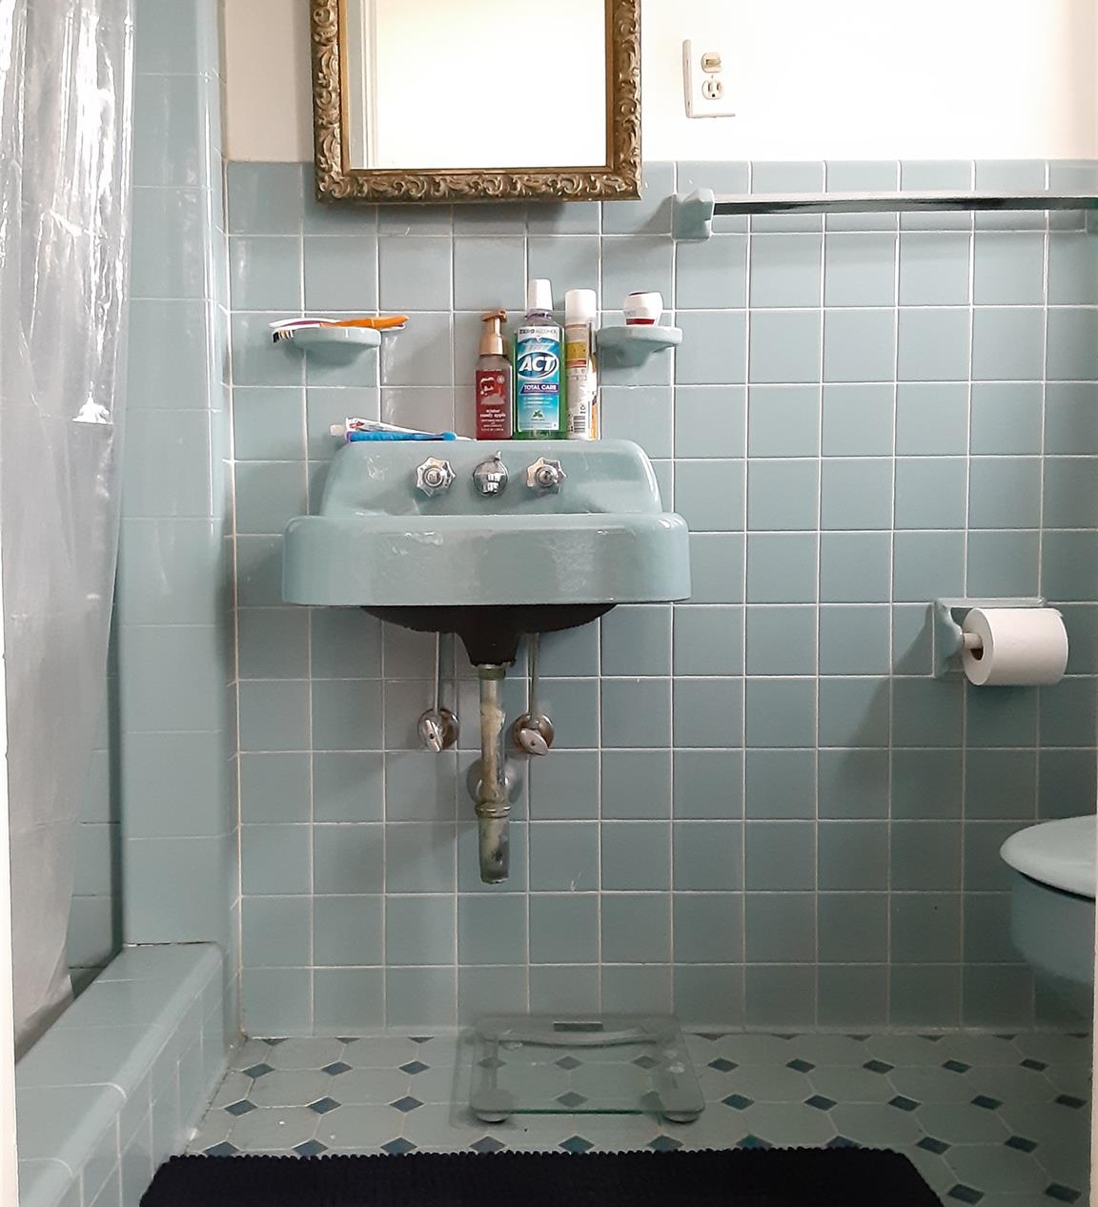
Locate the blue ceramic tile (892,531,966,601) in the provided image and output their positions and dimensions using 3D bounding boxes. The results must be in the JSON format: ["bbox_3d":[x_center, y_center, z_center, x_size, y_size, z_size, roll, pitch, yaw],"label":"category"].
[{"bbox_3d":[0.571,-0.057,1.720,0.108,0.108,0.010,0,3,0],"label":"blue ceramic tile"}]

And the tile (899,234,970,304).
[{"bbox_3d":[0.568,-0.494,1.685,0.108,0.108,0.009,0,3,0],"label":"tile"}]

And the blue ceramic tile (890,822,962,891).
[{"bbox_3d":[0.572,0.384,1.734,0.108,0.108,0.009,0,3,0],"label":"blue ceramic tile"}]

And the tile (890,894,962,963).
[{"bbox_3d":[0.571,0.493,1.742,0.107,0.107,0.010,0,3,0],"label":"tile"}]

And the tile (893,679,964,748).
[{"bbox_3d":[0.569,0.165,1.723,0.107,0.107,0.010,0,3,0],"label":"tile"}]

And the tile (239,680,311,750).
[{"bbox_3d":[-0.417,0.170,1.743,0.108,0.108,0.009,0,3,0],"label":"tile"}]

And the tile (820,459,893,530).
[{"bbox_3d":[0.458,-0.163,1.704,0.108,0.108,0.009,0,3,0],"label":"tile"}]

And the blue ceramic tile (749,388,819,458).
[{"bbox_3d":[0.349,-0.269,1.698,0.108,0.108,0.009,0,3,1],"label":"blue ceramic tile"}]

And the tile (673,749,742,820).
[{"bbox_3d":[0.243,0.276,1.736,0.108,0.108,0.010,0,3,0],"label":"tile"}]

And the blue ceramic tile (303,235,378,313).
[{"bbox_3d":[-0.311,-0.491,1.707,0.108,0.108,0.009,0,3,0],"label":"blue ceramic tile"}]

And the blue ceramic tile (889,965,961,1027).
[{"bbox_3d":[0.579,0.604,1.752,0.108,0.098,0.010,0,3,0],"label":"blue ceramic tile"}]

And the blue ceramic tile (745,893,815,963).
[{"bbox_3d":[0.352,0.495,1.742,0.108,0.108,0.009,0,3,0],"label":"blue ceramic tile"}]

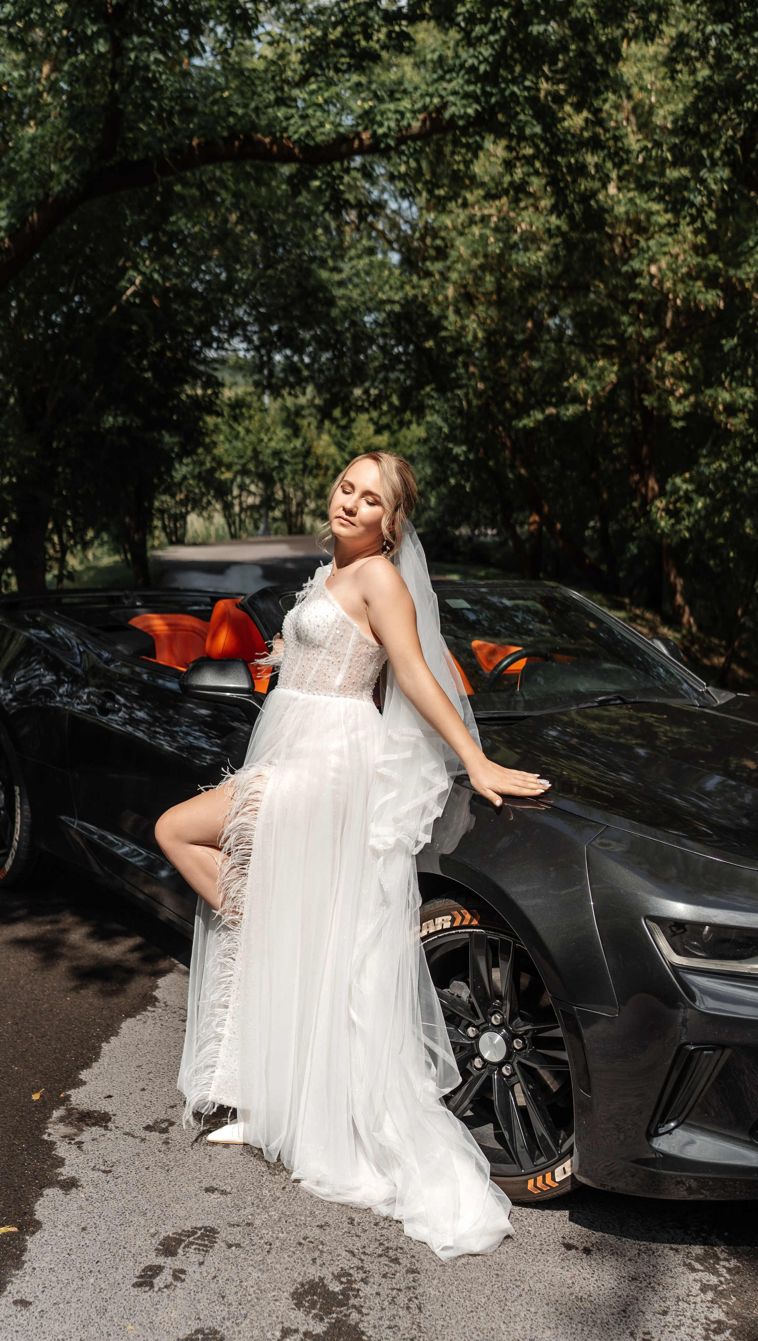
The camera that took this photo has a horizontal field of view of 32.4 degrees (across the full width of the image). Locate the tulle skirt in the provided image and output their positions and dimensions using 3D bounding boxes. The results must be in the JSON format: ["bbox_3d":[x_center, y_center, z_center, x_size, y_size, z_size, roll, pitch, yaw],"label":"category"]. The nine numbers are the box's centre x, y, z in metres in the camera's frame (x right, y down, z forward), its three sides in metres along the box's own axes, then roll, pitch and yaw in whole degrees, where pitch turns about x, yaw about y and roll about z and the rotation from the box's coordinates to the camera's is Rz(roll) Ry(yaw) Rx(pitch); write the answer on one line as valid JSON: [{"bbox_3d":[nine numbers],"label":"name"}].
[{"bbox_3d":[-0.100,0.563,2.910,0.500,1.060,0.780,-5,9,-43],"label":"tulle skirt"}]

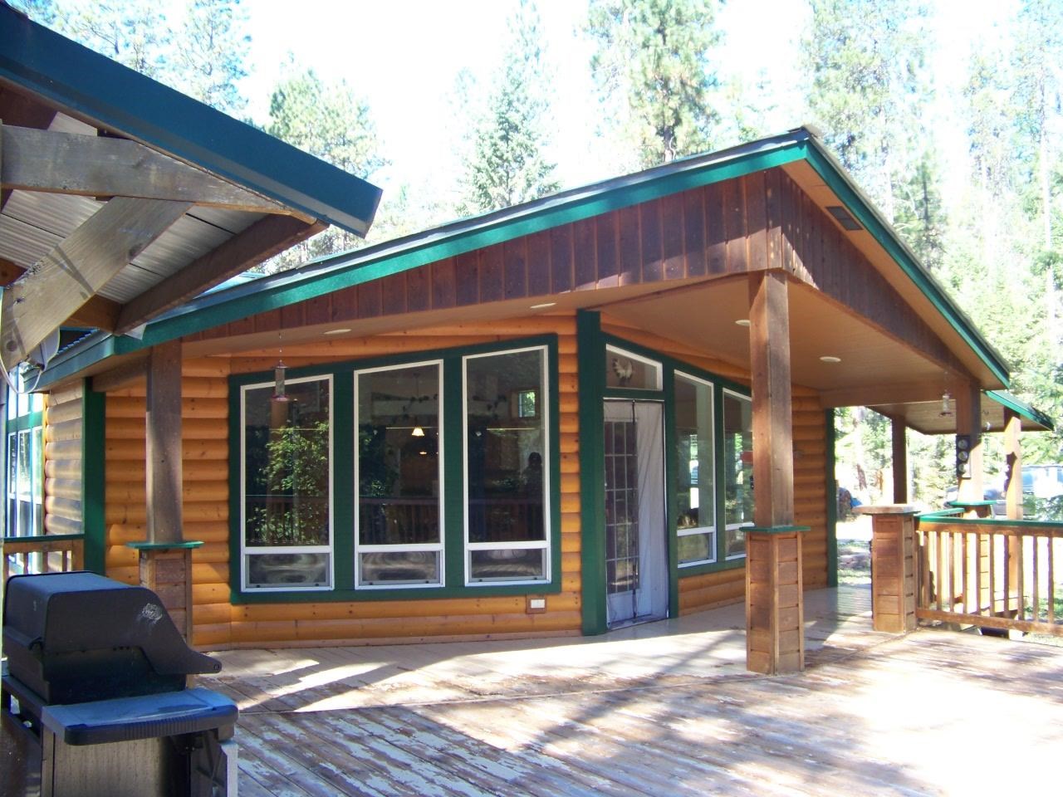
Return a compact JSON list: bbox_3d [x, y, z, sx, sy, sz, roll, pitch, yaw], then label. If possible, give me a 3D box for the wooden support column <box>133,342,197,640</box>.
[{"bbox_3d":[-2.342,0.767,7.059,0.320,2.380,0.320,1,-4,-29],"label":"wooden support column"}]

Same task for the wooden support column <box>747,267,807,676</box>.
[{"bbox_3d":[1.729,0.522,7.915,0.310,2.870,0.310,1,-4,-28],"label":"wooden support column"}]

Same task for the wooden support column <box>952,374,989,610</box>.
[{"bbox_3d":[4.460,0.930,11.201,0.300,2.300,0.300,1,-4,-28],"label":"wooden support column"}]

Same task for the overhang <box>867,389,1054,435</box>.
[{"bbox_3d":[5.111,0.121,13.685,1.500,0.620,2.120,1,-4,-28],"label":"overhang"}]

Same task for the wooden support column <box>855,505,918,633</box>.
[{"bbox_3d":[3.076,1.466,9.509,0.380,1.070,0.380,-3,-4,38],"label":"wooden support column"}]

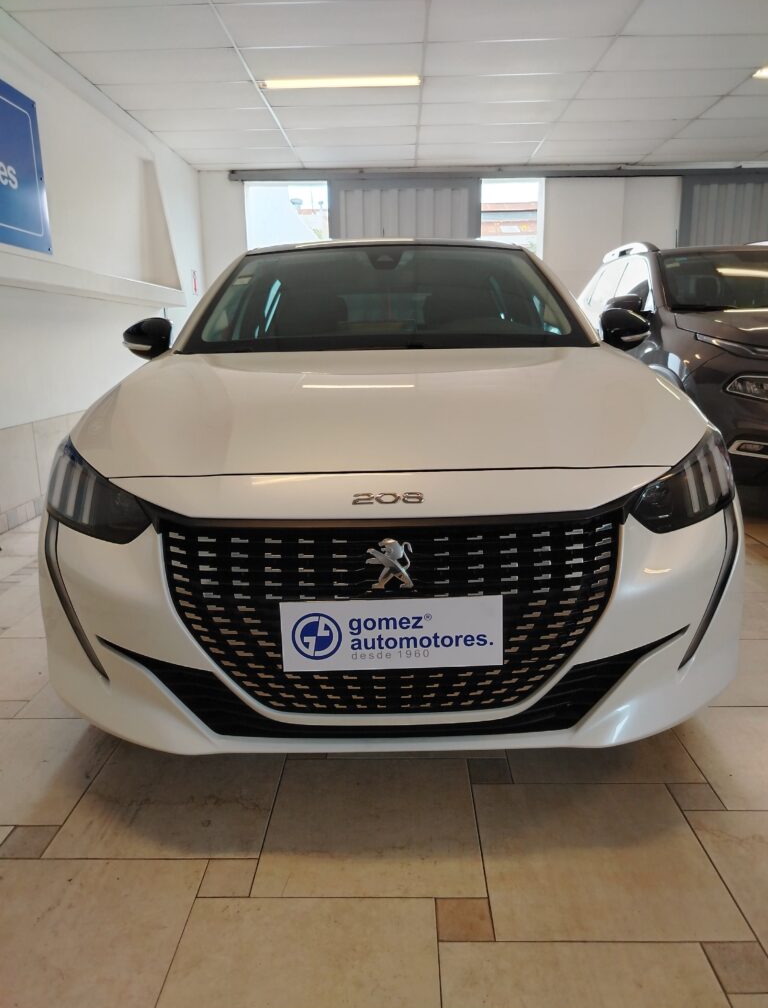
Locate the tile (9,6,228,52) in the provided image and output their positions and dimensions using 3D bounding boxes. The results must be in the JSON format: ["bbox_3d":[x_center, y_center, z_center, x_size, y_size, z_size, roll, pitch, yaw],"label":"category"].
[{"bbox_3d":[-1.546,-2.877,4.296,1.161,0.020,0.598,0,13,2],"label":"tile"}]

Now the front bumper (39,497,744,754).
[{"bbox_3d":[0.025,0.215,1.527,1.720,0.530,0.500,-1,13,0],"label":"front bumper"}]

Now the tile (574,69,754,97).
[{"bbox_3d":[2.107,-3.174,5.359,1.204,0.020,0.598,0,13,2],"label":"tile"}]

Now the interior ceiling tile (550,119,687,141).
[{"bbox_3d":[2.142,-3.444,6.534,1.204,0.020,0.598,0,13,2],"label":"interior ceiling tile"}]

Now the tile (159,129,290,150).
[{"bbox_3d":[-1.485,-3.407,6.641,1.177,0.030,0.607,-1,13,2],"label":"tile"}]

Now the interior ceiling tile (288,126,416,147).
[{"bbox_3d":[-0.290,-3.418,6.606,1.214,0.030,0.607,-1,13,2],"label":"interior ceiling tile"}]

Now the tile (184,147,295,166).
[{"bbox_3d":[-1.469,-3.544,7.232,1.177,0.030,0.607,-1,13,2],"label":"tile"}]

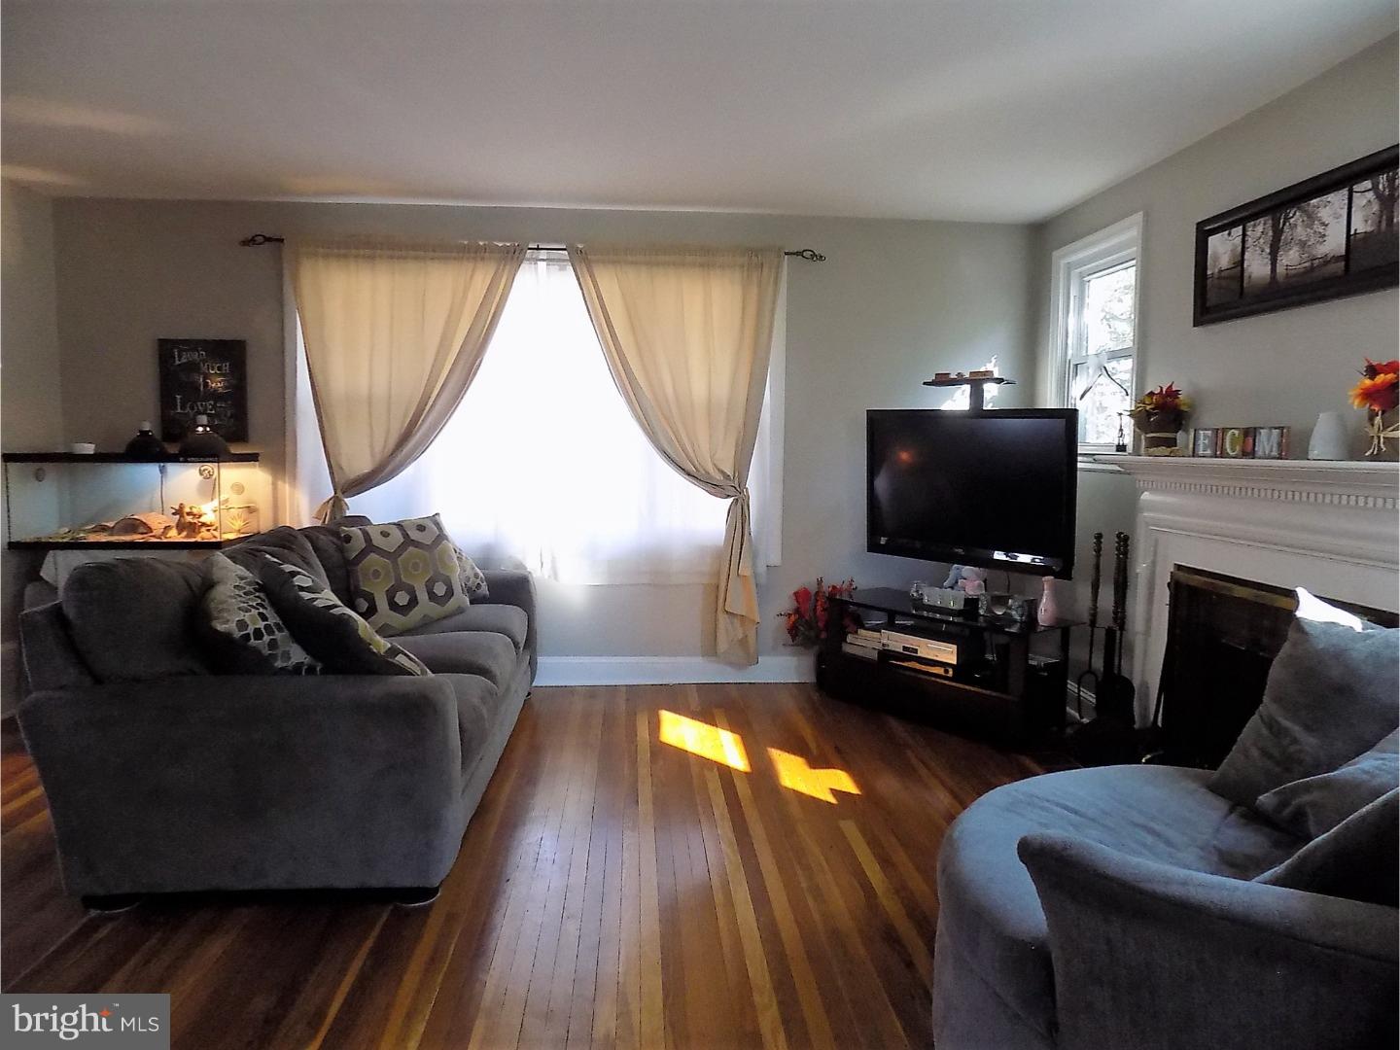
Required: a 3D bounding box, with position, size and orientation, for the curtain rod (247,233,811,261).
[{"bbox_3d":[-0.808,-1.367,4.616,2.880,0.065,0.090,0,5,-4],"label":"curtain rod"}]

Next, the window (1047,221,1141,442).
[{"bbox_3d":[1.821,-0.825,4.297,0.110,1.030,0.840,0,5,-4],"label":"window"}]

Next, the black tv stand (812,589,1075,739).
[{"bbox_3d":[1.135,0.642,4.430,0.440,0.500,1.200,-3,6,-39],"label":"black tv stand"}]

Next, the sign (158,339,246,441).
[{"bbox_3d":[-2.455,-0.664,4.611,0.415,0.505,0.030,0,5,-4],"label":"sign"}]

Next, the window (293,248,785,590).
[{"bbox_3d":[-0.745,-0.522,4.718,2.300,1.670,0.070,0,5,-4],"label":"window"}]

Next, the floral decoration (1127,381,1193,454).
[{"bbox_3d":[1.715,-0.388,3.460,0.180,0.265,0.210,0,5,-4],"label":"floral decoration"}]

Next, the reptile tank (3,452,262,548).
[{"bbox_3d":[-2.629,-0.119,4.375,0.930,0.425,0.450,0,5,-4],"label":"reptile tank"}]

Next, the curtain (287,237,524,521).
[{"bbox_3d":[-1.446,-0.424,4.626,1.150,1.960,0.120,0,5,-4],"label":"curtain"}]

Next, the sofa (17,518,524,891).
[{"bbox_3d":[-1.264,0.491,3.539,1.100,0.910,2.250,0,5,-4],"label":"sofa"}]

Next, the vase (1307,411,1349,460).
[{"bbox_3d":[1.788,-0.255,2.641,0.100,0.137,0.100,0,5,-4],"label":"vase"}]

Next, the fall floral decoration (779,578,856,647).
[{"bbox_3d":[0.610,0.445,4.765,0.380,0.355,0.220,0,5,-4],"label":"fall floral decoration"}]

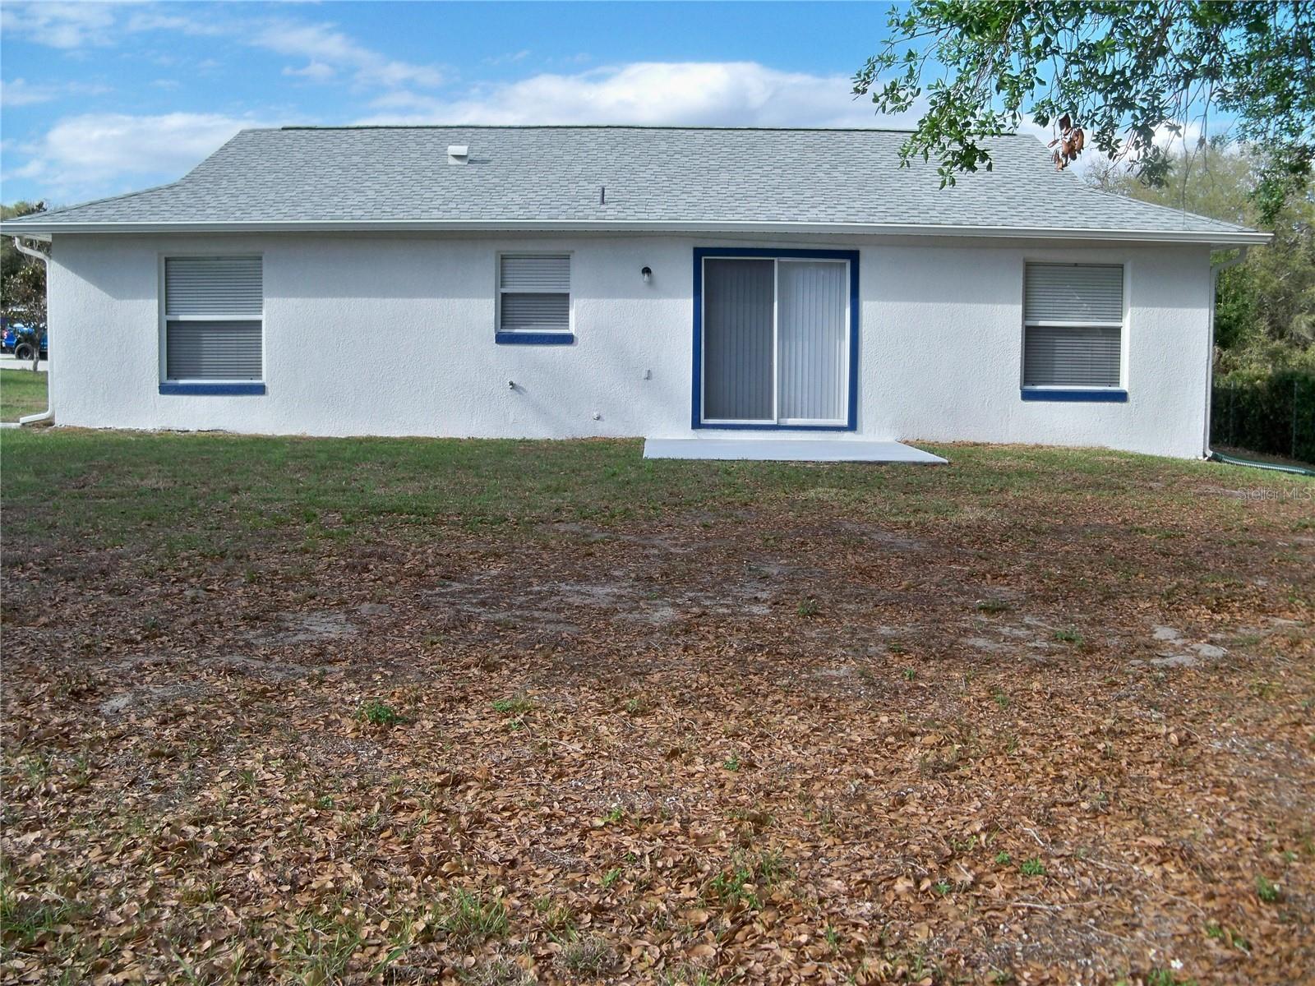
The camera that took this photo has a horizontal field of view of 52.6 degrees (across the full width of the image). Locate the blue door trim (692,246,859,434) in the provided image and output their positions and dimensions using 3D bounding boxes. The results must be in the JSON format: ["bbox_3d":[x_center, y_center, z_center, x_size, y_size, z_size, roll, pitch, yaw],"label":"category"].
[{"bbox_3d":[1.429,-1.851,16.124,2.007,2.202,0.120,0,5,0],"label":"blue door trim"}]

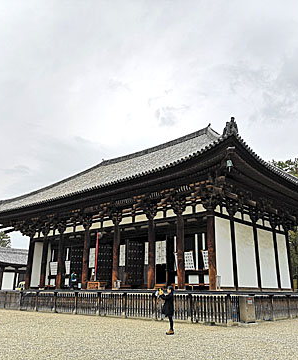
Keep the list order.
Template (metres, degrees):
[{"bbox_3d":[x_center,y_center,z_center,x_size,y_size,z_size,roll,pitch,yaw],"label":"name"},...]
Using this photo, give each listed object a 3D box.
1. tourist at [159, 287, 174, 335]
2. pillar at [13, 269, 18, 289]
[{"bbox_3d":[0.655,4.633,13.361,0.600,1.609,0.480,0,-17,3],"label":"tourist"},{"bbox_3d":[-17.625,13.767,49.696,0.380,3.860,0.380,-14,-22,40],"label":"pillar"}]

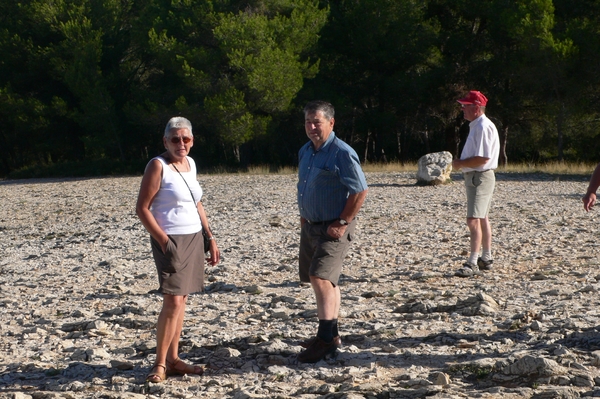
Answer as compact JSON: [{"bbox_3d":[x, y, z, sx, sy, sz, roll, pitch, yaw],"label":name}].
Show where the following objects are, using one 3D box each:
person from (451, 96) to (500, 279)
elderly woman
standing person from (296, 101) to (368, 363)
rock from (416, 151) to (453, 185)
[{"bbox_3d":[1.700,-0.159,14.600,0.460,1.750,0.500,0,4,-5],"label":"person"},{"bbox_3d":[-0.770,0.307,9.600,0.520,1.640,0.380,-2,5,-30],"label":"elderly woman"},{"bbox_3d":[0.221,0.211,10.300,0.530,1.740,0.420,4,5,43],"label":"standing person"},{"bbox_3d":[2.334,-0.555,26.300,0.620,0.570,0.520,0,4,0],"label":"rock"}]

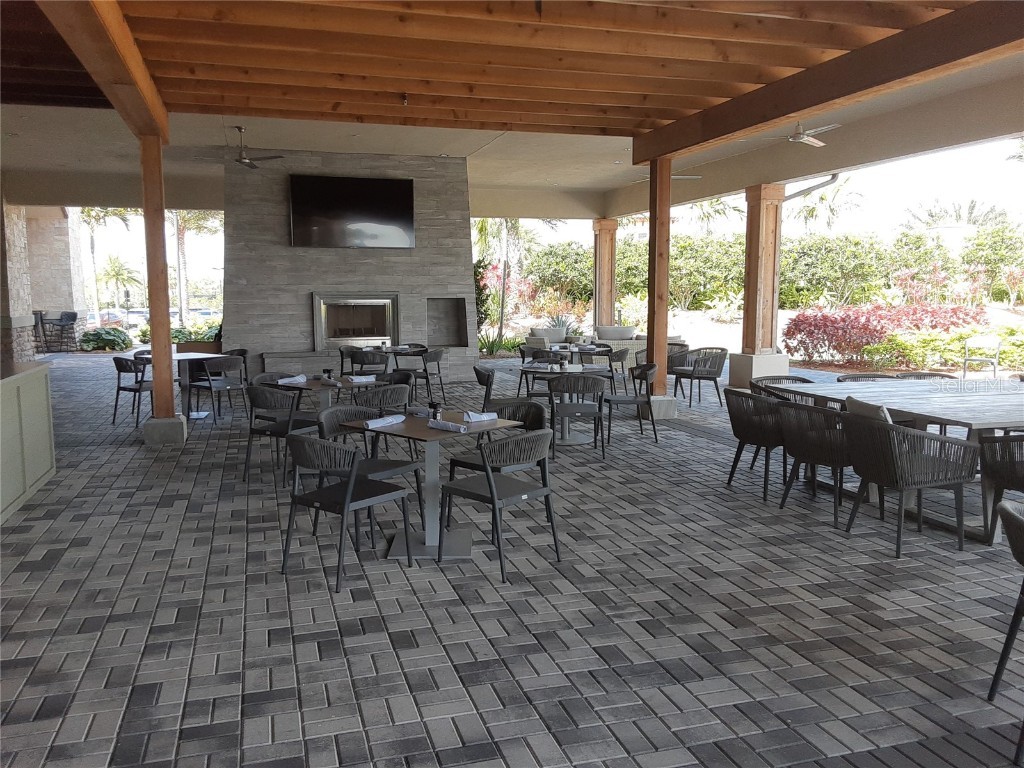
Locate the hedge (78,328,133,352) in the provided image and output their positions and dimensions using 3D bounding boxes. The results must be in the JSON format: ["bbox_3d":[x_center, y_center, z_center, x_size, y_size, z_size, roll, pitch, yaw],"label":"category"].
[{"bbox_3d":[-10.686,-1.195,21.144,1.250,0.630,1.100,-2,7,-18],"label":"hedge"}]

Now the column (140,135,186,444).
[{"bbox_3d":[-3.561,-0.932,8.129,0.390,3.050,0.390,-2,7,-18],"label":"column"}]

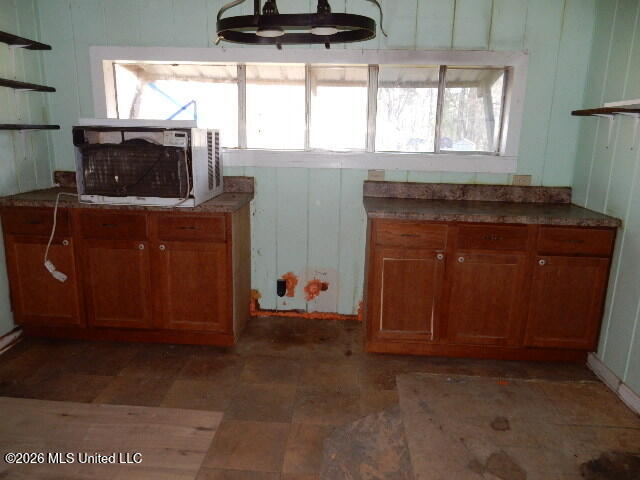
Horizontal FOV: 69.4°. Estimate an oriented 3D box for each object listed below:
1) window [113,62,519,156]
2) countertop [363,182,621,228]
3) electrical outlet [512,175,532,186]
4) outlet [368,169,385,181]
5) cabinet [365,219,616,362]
[{"bbox_3d":[-0.103,-0.916,3.235,2.730,0.580,0.090,2,13,3],"label":"window"},{"bbox_3d":[0.998,-0.242,2.919,1.413,0.148,0.635,2,13,3],"label":"countertop"},{"bbox_3d":[1.389,-0.404,3.177,0.120,0.072,0.012,2,13,3],"label":"electrical outlet"},{"bbox_3d":[0.400,-0.448,3.229,0.116,0.074,0.012,2,13,3],"label":"outlet"},{"bbox_3d":[0.999,0.253,3.053,1.377,0.876,0.600,2,13,3],"label":"cabinet"}]

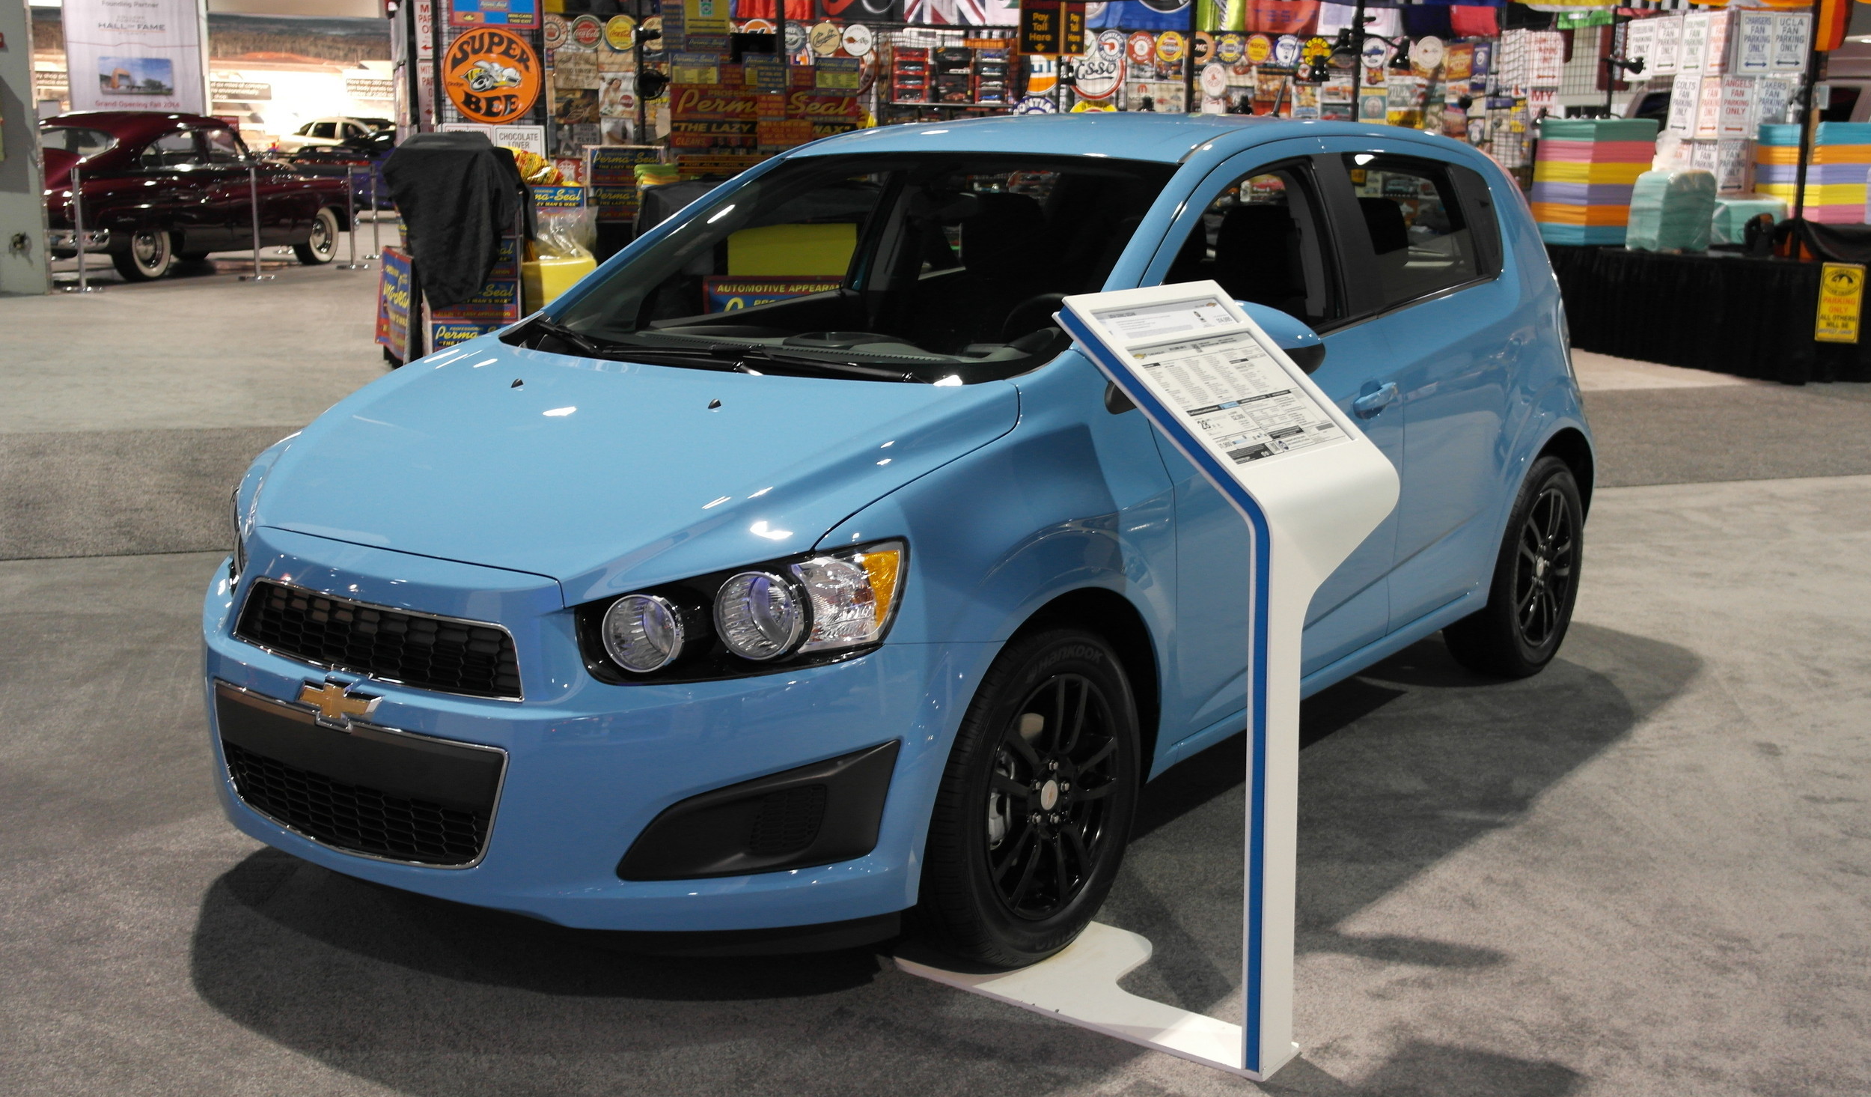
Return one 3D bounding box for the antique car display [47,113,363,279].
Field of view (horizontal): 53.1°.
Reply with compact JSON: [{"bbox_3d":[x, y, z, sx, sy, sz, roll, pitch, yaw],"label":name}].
[{"bbox_3d":[-7.500,-3.500,18.450,1.780,1.500,4.450,4,13,18],"label":"antique car display"}]

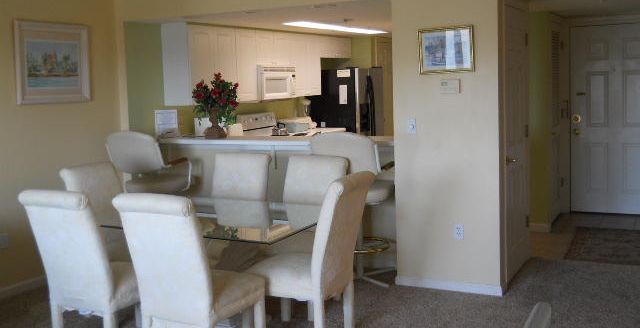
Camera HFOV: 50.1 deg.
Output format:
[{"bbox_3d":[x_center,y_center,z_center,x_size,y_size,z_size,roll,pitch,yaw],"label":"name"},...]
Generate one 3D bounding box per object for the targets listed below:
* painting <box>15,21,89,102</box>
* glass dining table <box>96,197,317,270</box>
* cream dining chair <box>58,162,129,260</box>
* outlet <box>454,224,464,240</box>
[{"bbox_3d":[-2.151,-0.821,5.599,0.040,0.645,0.735,2,8,29],"label":"painting"},{"bbox_3d":[-0.719,0.685,4.367,1.620,0.740,1.050,2,8,28],"label":"glass dining table"},{"bbox_3d":[-1.344,0.527,4.692,0.660,1.010,0.465,2,8,32],"label":"cream dining chair"},{"bbox_3d":[0.991,0.487,4.872,0.073,0.116,0.010,2,8,29],"label":"outlet"}]

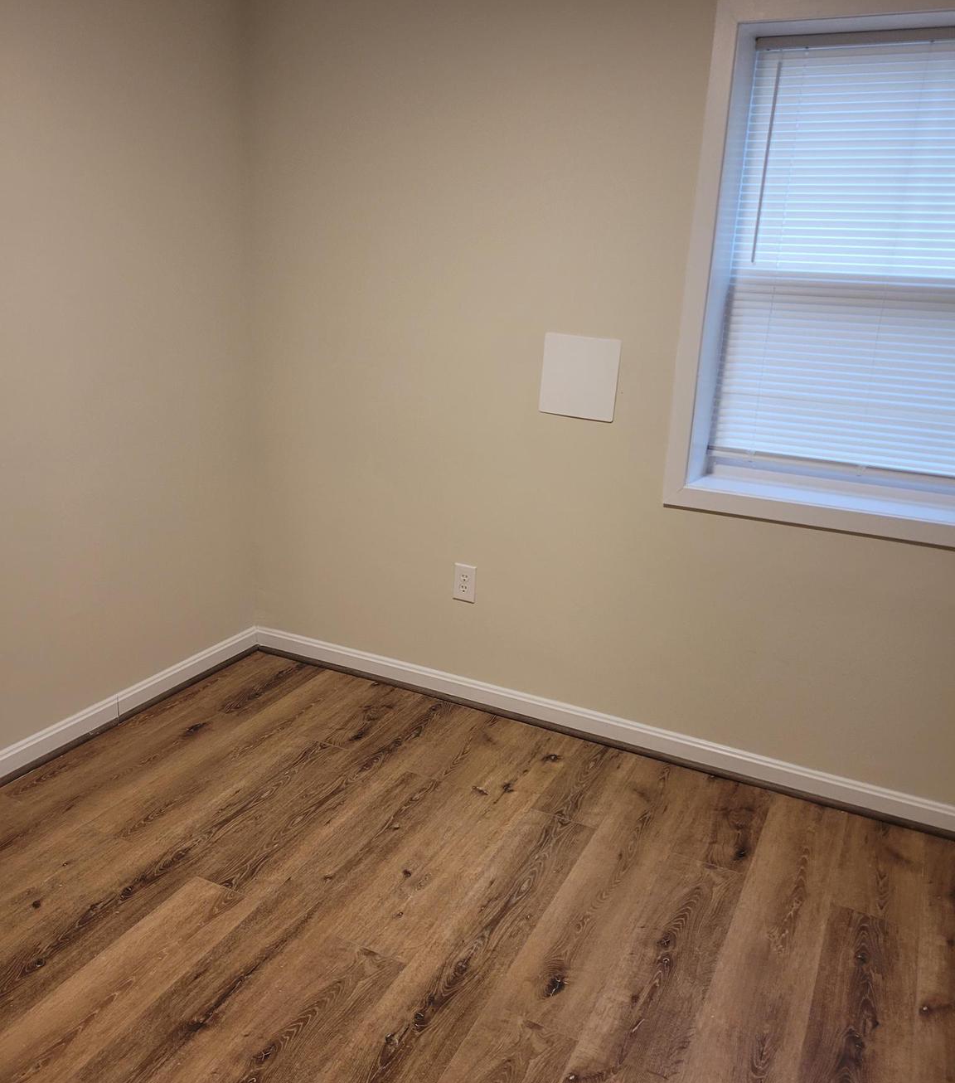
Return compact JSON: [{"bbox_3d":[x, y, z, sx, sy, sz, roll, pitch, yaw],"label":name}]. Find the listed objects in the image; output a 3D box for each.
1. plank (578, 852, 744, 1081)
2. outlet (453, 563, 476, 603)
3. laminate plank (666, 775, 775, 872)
[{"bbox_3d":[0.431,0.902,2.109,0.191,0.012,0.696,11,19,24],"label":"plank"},{"bbox_3d":[-0.041,0.136,3.086,0.076,0.121,0.008,11,19,24],"label":"outlet"},{"bbox_3d":[0.680,0.763,2.598,0.191,0.012,0.436,11,19,24],"label":"laminate plank"}]

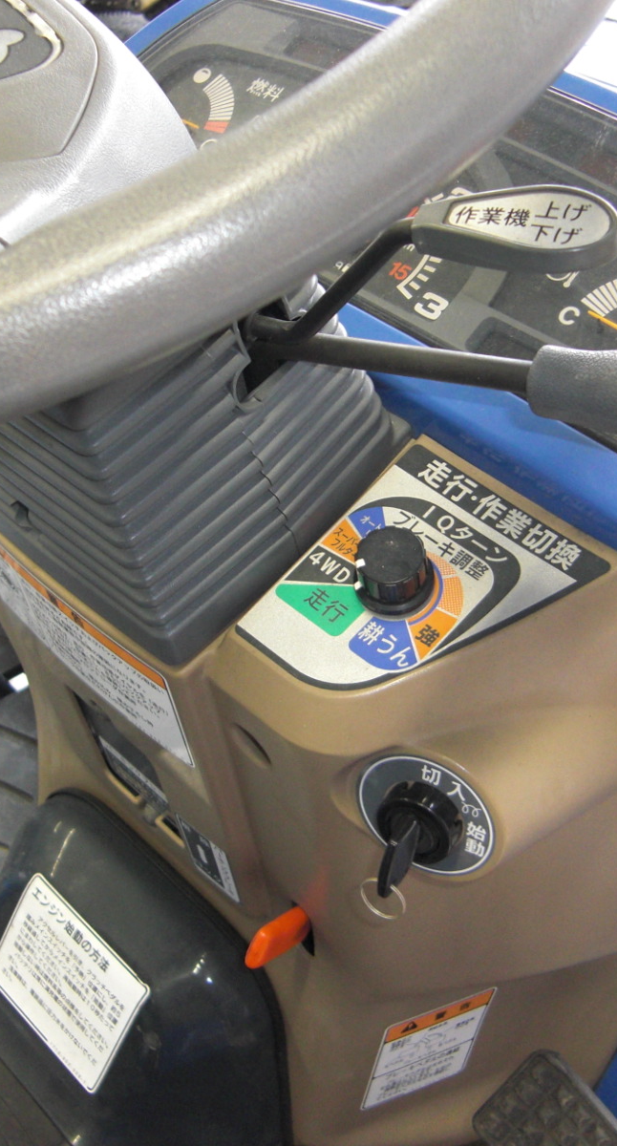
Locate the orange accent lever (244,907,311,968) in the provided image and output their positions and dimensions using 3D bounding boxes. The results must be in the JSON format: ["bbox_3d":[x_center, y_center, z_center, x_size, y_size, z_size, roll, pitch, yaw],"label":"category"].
[{"bbox_3d":[-0.015,0.180,0.610,0.011,0.022,0.038,36,30,28],"label":"orange accent lever"}]

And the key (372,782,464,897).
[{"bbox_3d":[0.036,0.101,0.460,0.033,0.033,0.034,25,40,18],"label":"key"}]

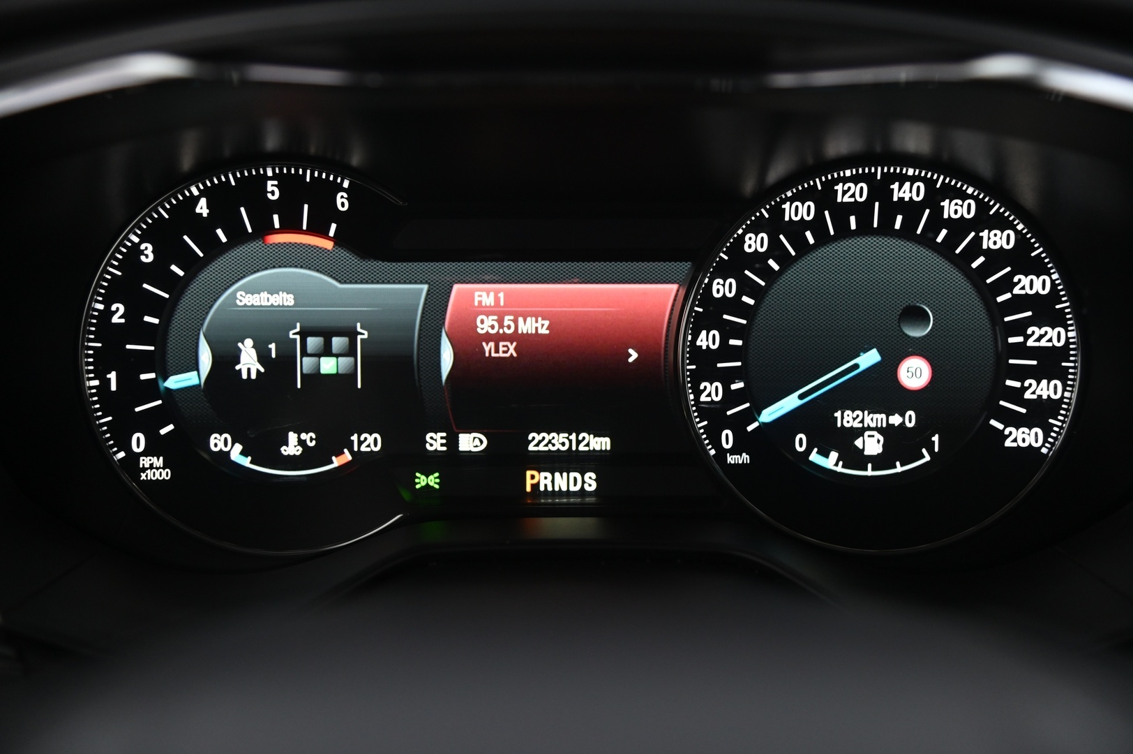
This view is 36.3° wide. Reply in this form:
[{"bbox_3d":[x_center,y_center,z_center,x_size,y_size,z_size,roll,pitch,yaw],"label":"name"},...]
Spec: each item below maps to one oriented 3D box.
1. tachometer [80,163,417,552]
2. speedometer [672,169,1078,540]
[{"bbox_3d":[-0.087,-0.005,0.487,0.099,0.111,0.020,0,10,2],"label":"tachometer"},{"bbox_3d":[0.087,-0.006,0.484,0.111,0.111,0.020,0,10,2],"label":"speedometer"}]

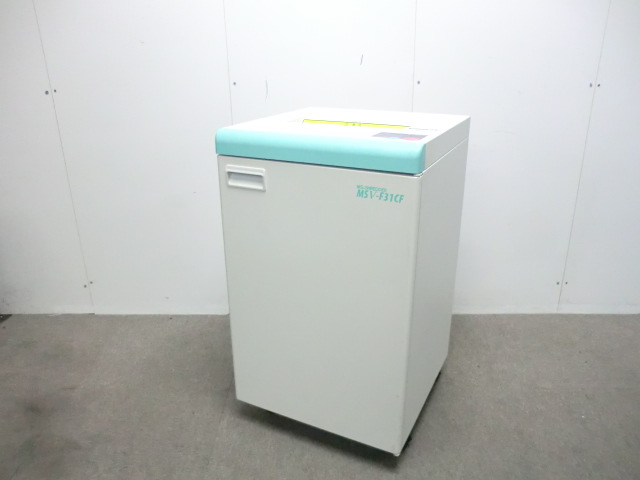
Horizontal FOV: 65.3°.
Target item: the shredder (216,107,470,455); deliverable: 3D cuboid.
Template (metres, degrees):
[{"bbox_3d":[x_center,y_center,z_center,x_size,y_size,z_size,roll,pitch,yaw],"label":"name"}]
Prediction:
[{"bbox_3d":[0.099,0.092,1.643,0.577,0.940,0.568,10,23,24],"label":"shredder"}]

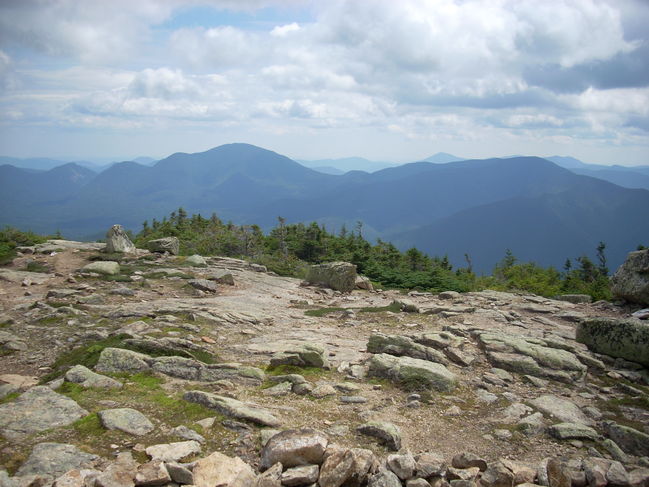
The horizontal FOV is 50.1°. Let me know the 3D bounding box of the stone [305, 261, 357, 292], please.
[{"bbox_3d":[0.100,0.561,11.861,0.889,0.510,0.578,4,9,28],"label":"stone"}]

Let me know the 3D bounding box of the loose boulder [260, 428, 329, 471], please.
[{"bbox_3d":[-0.182,1.248,4.215,0.407,0.196,0.285,-2,8,-12],"label":"loose boulder"}]

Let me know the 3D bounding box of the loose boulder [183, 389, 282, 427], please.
[{"bbox_3d":[-0.708,1.234,5.211,0.834,0.157,0.275,4,9,28],"label":"loose boulder"}]

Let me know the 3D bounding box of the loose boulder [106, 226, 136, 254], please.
[{"bbox_3d":[-4.607,-0.114,15.677,0.675,0.624,0.506,0,8,0],"label":"loose boulder"}]

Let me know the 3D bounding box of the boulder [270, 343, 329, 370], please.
[{"bbox_3d":[-0.244,1.100,6.832,0.557,0.189,0.446,1,8,10],"label":"boulder"}]

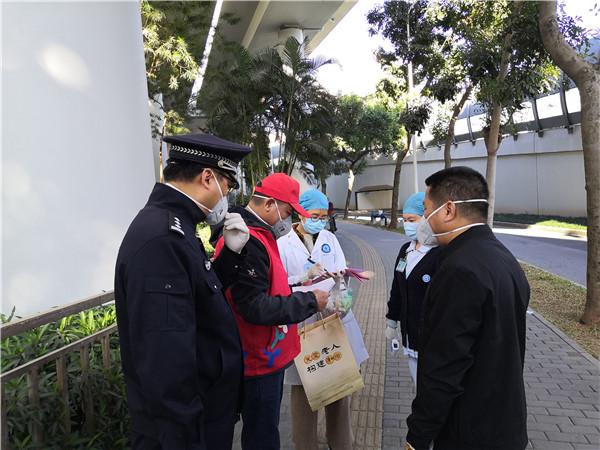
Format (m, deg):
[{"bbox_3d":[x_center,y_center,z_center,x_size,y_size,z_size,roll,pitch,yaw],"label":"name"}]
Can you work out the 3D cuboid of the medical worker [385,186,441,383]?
[{"bbox_3d":[0.704,0.622,2.572,0.330,1.600,0.470,-6,5,-37],"label":"medical worker"}]

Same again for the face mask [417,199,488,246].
[{"bbox_3d":[0.484,-0.005,1.498,0.225,0.147,0.155,-1,4,32],"label":"face mask"}]

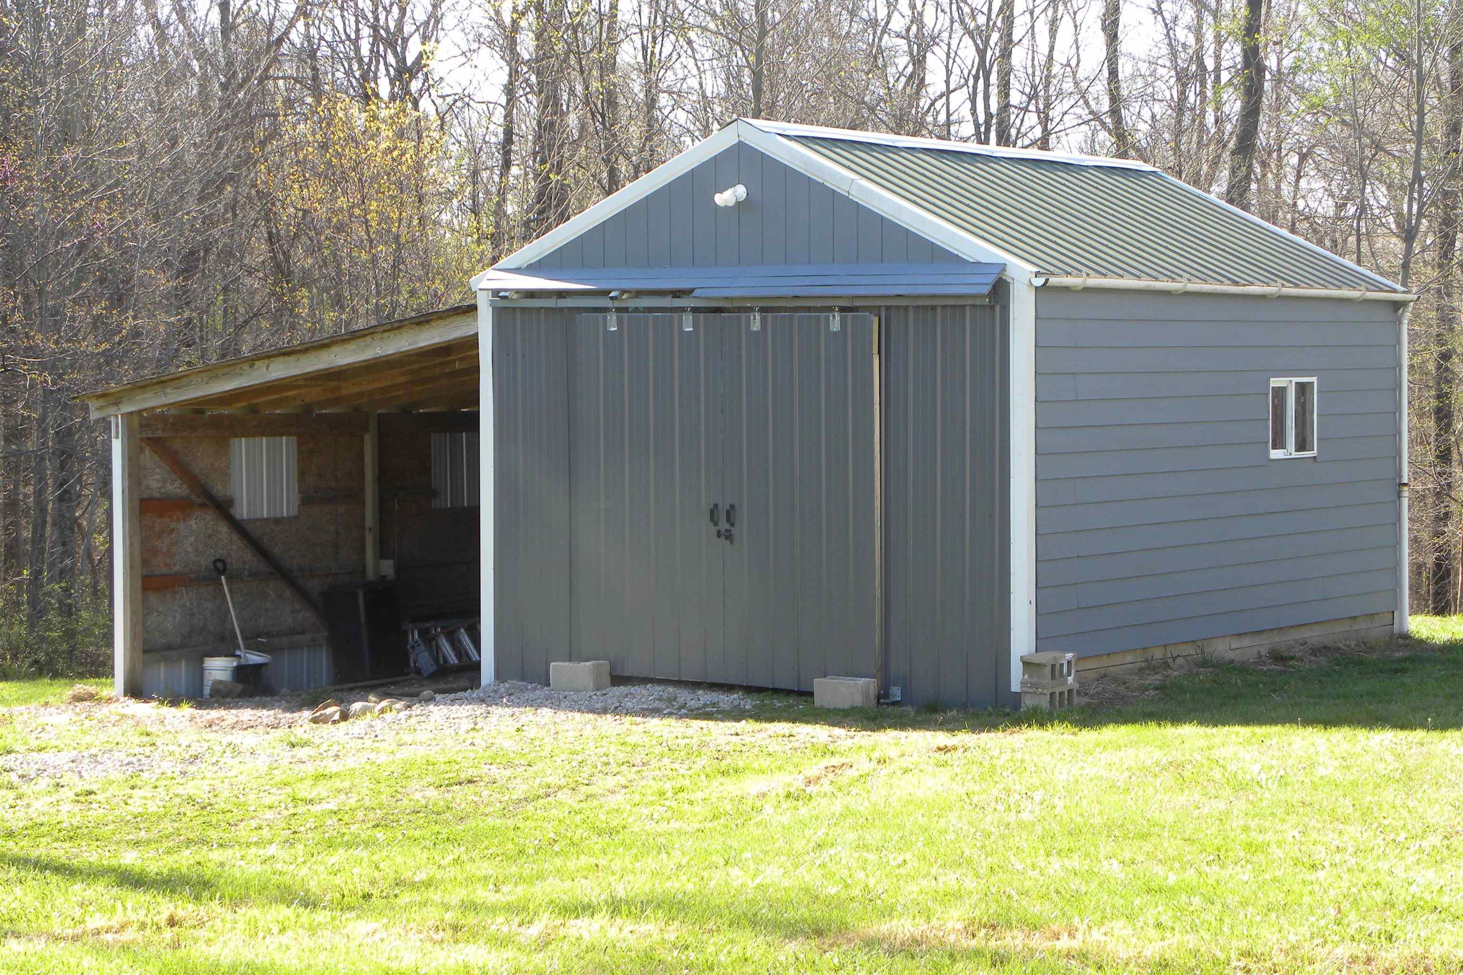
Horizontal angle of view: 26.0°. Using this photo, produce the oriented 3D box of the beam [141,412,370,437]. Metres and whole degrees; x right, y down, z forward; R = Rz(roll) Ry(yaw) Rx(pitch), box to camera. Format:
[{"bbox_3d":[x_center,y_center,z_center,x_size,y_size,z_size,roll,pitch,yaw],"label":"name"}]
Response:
[{"bbox_3d":[-4.070,-0.533,26.974,0.059,0.183,2.723,2,3,38],"label":"beam"}]

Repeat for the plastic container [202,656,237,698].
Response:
[{"bbox_3d":[-4.175,1.556,25.950,0.295,0.350,0.295,0,3,0],"label":"plastic container"}]

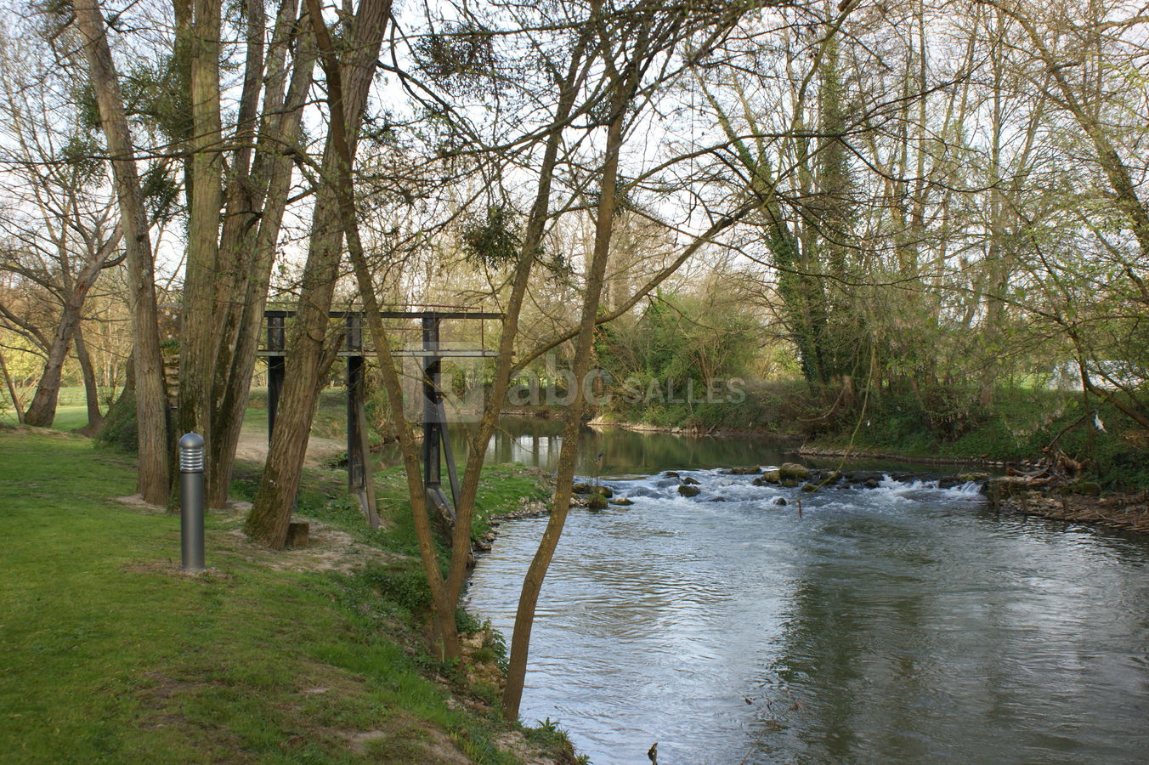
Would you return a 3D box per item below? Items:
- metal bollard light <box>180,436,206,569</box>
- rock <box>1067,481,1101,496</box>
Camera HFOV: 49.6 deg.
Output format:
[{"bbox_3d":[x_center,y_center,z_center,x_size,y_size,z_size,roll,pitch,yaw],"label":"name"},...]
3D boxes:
[{"bbox_3d":[-2.794,0.875,9.100,0.185,1.010,0.185,0,0,0],"label":"metal bollard light"},{"bbox_3d":[9.828,2.043,24.000,0.650,0.300,0.500,0,0,0],"label":"rock"}]

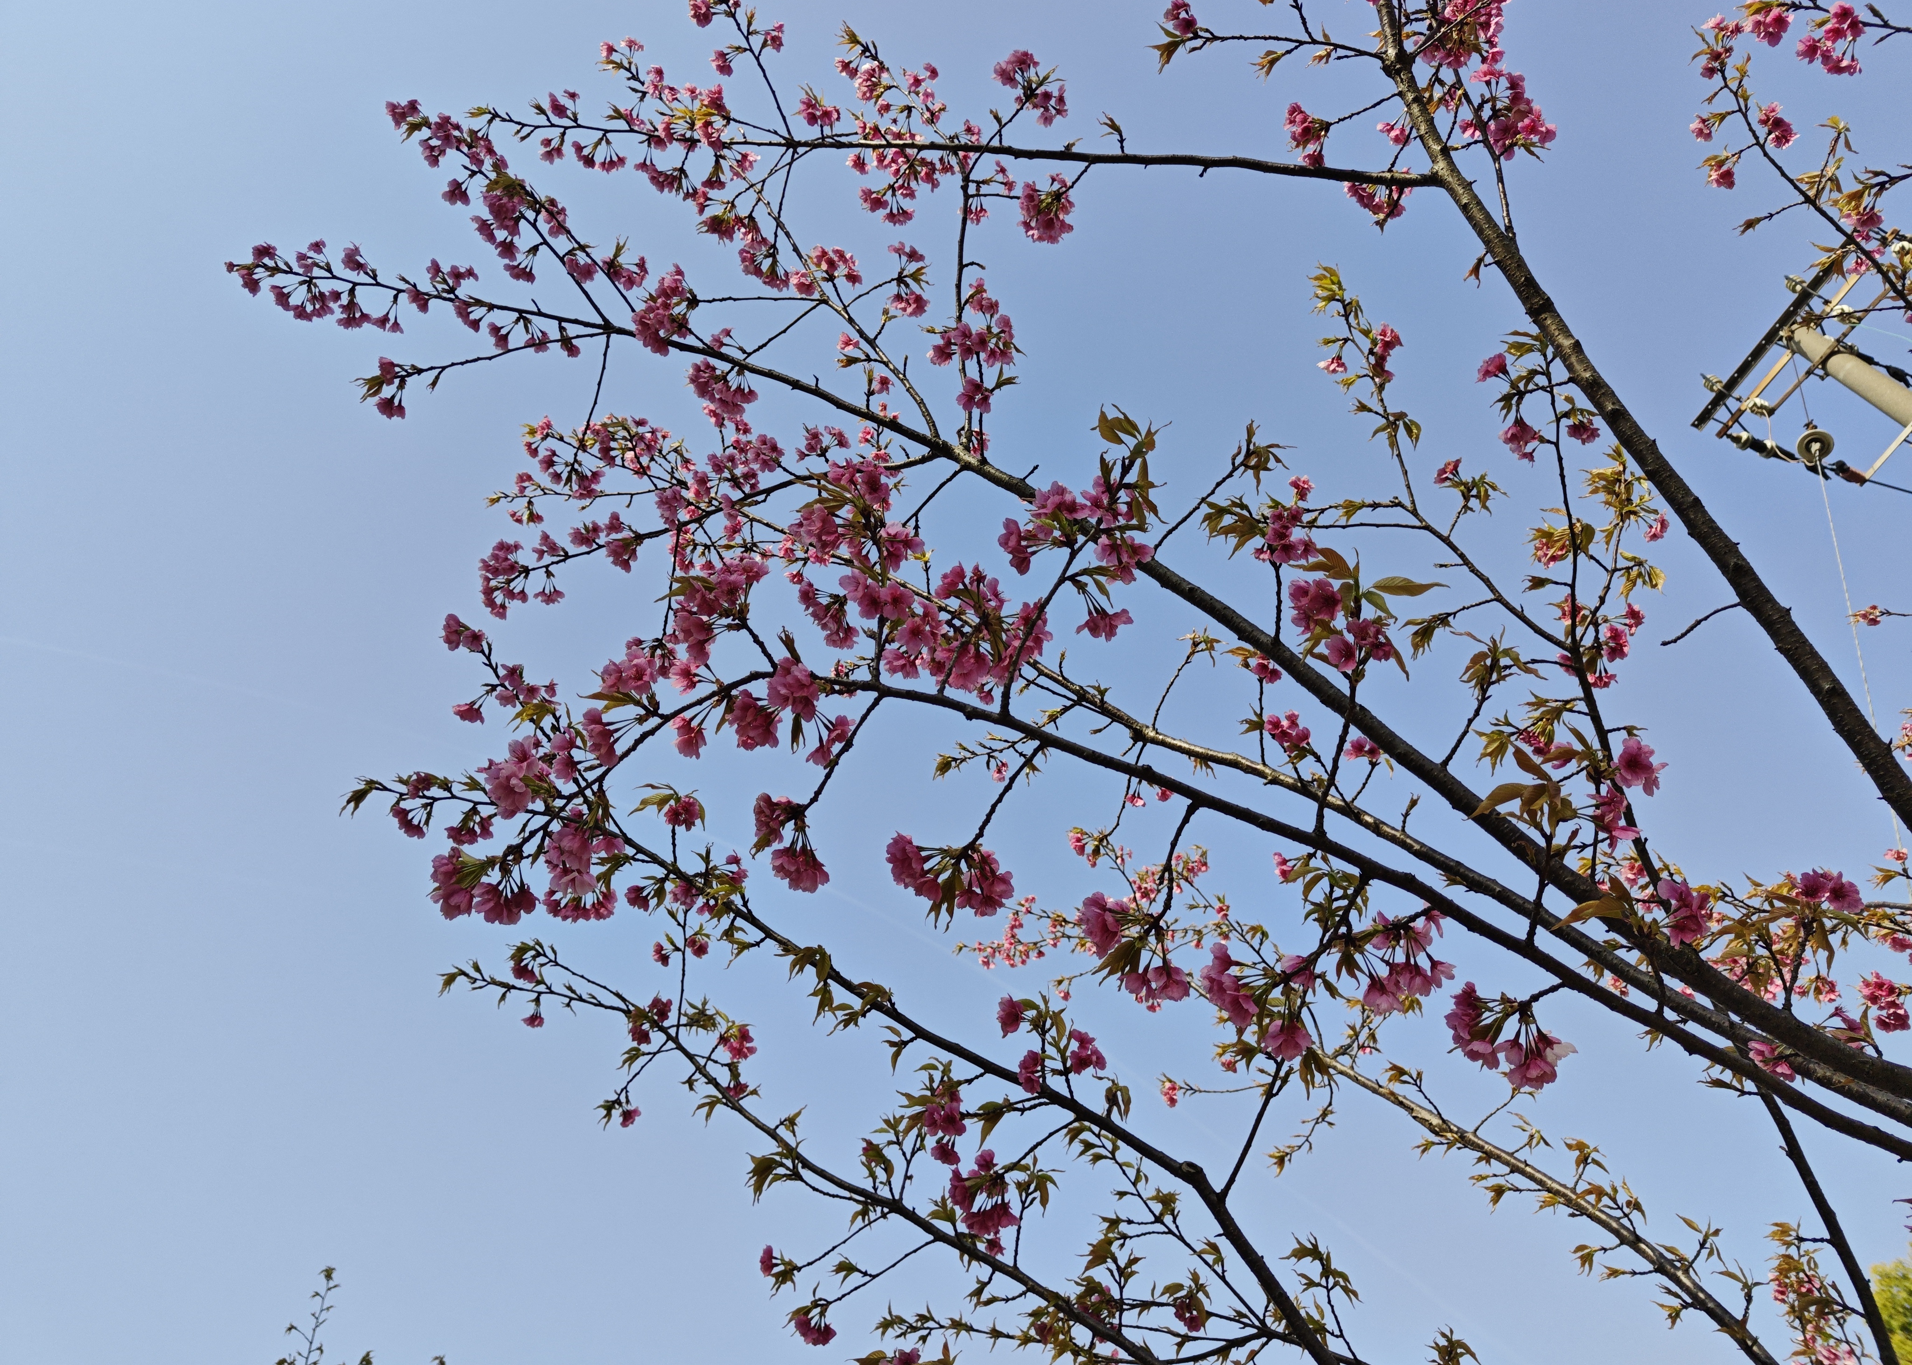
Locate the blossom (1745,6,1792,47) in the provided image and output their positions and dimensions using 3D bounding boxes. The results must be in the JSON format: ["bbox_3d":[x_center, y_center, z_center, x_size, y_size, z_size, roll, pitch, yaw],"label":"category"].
[{"bbox_3d":[1.012,-0.817,1.650,0.058,0.050,0.048,0,-55,0],"label":"blossom"}]

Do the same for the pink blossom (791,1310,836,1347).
[{"bbox_3d":[-0.177,0.804,1.650,0.054,0.040,0.045,0,-49,0],"label":"pink blossom"}]

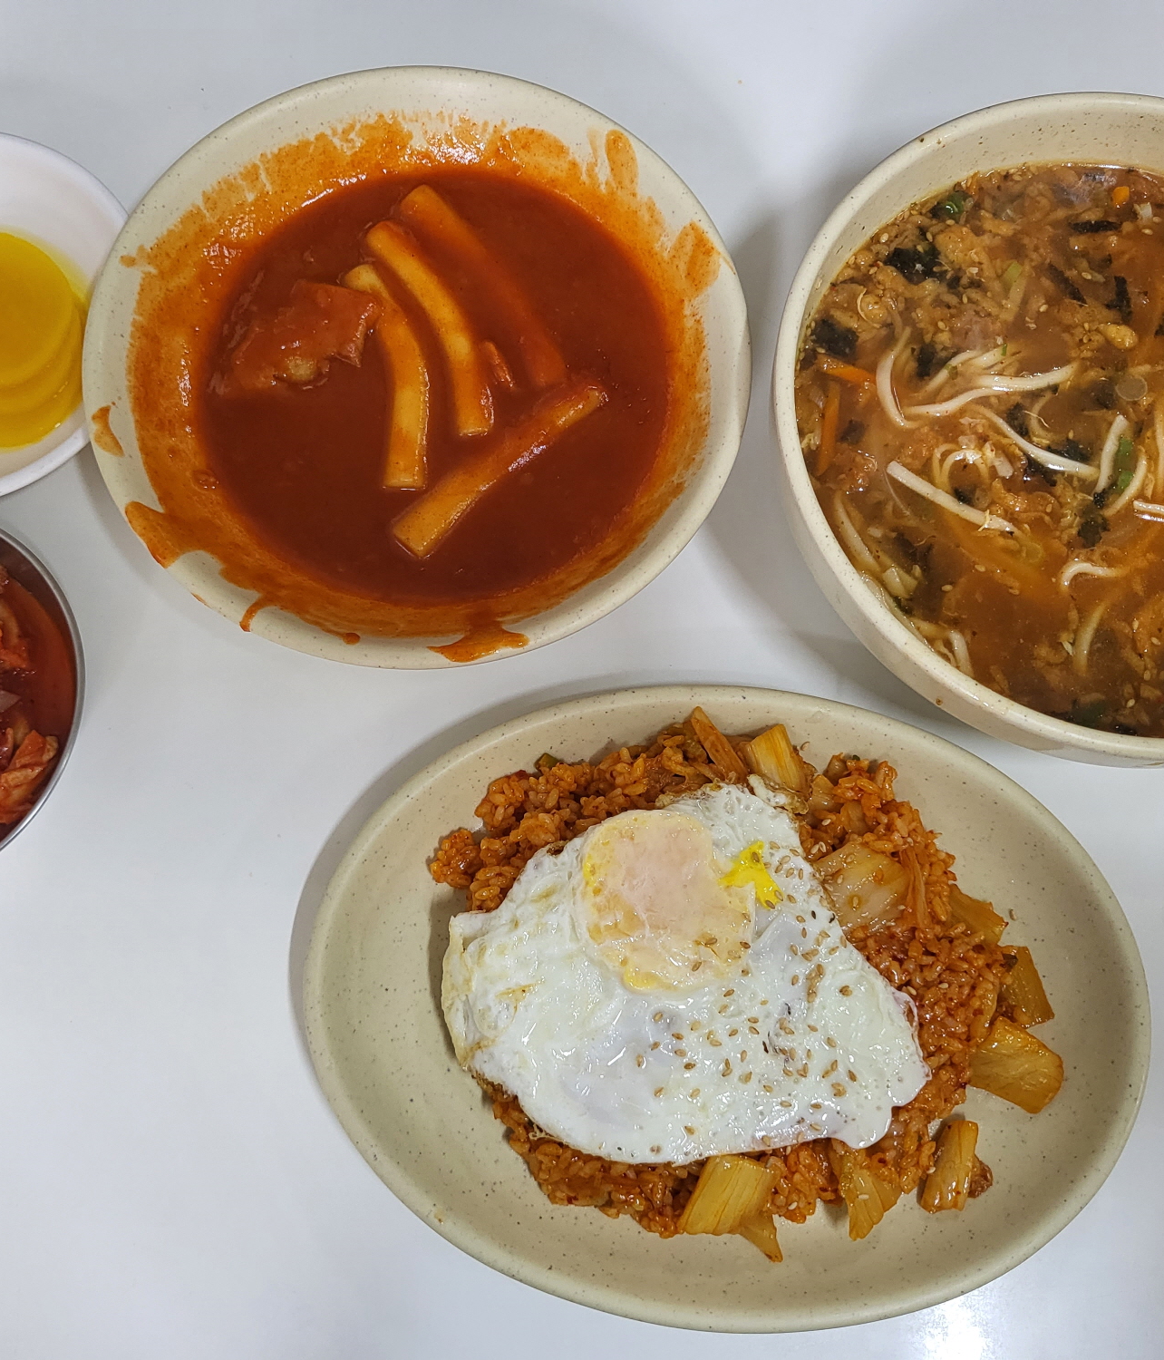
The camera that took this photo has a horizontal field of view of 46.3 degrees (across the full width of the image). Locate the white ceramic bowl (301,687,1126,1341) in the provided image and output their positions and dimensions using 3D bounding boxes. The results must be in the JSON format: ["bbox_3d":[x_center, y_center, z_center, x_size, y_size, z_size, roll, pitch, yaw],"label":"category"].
[{"bbox_3d":[0.040,0.091,0.398,0.234,0.046,0.173,4,75,0],"label":"white ceramic bowl"}]

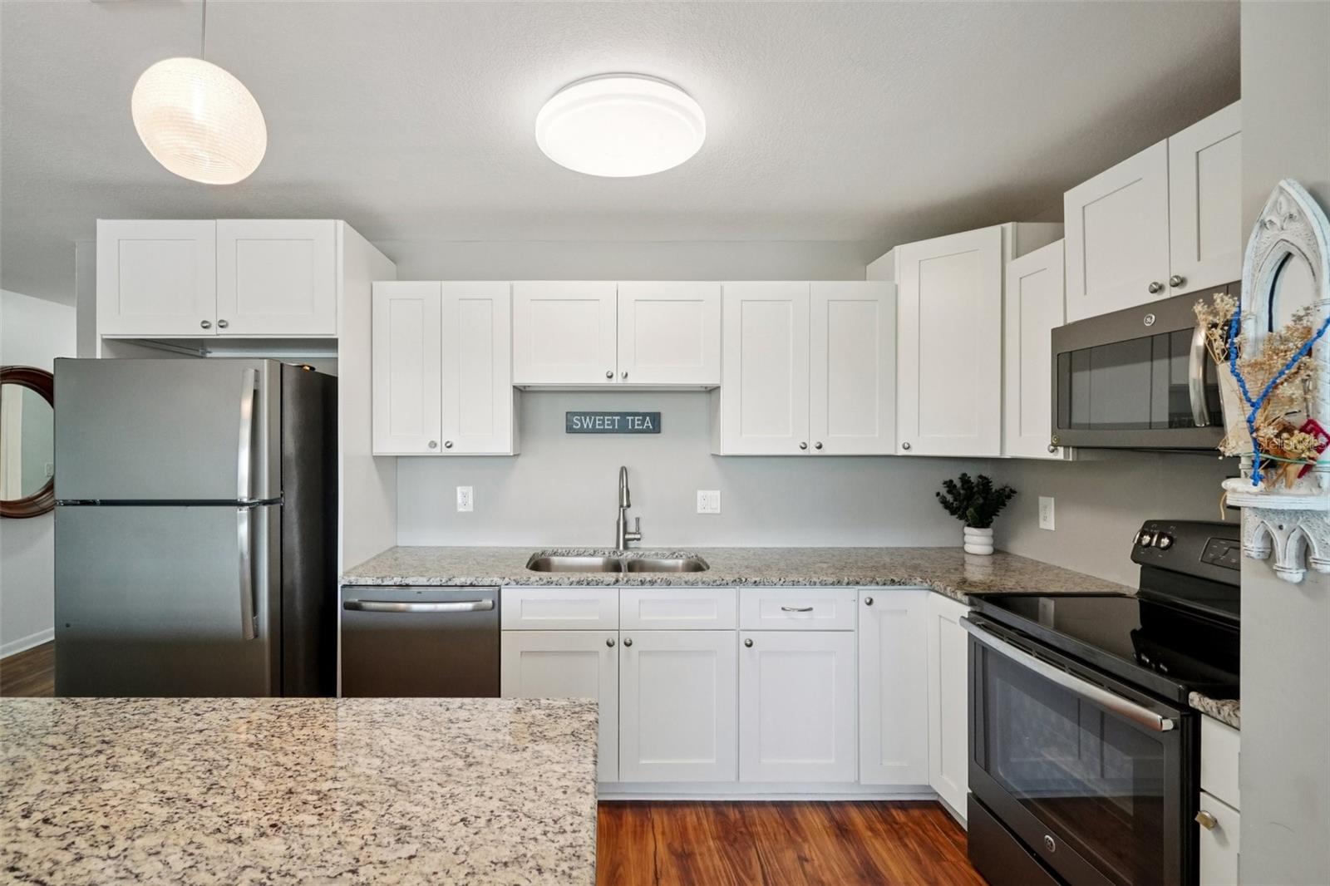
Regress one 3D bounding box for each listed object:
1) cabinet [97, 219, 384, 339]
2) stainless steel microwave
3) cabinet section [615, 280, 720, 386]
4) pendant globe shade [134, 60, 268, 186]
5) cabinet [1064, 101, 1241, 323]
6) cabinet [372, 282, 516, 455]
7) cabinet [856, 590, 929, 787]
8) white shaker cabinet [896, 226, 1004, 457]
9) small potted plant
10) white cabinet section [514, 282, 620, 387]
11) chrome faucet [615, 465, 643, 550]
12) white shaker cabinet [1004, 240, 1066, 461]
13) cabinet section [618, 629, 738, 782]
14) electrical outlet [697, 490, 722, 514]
[{"bbox_3d":[-1.728,-0.629,2.425,0.940,0.460,0.610,0,0,0],"label":"cabinet"},{"bbox_3d":[1.535,-0.196,1.525,0.400,0.415,0.745,0,0,-6],"label":"stainless steel microwave"},{"bbox_3d":[0.012,-0.477,2.562,0.451,0.456,0.290,0,0,-3],"label":"cabinet section"},{"bbox_3d":[-0.733,-0.506,0.880,0.168,0.171,0.168,0,0,0],"label":"pendant globe shade"},{"bbox_3d":[1.565,-0.628,1.555,0.325,0.455,0.745,0,0,-6],"label":"cabinet"},{"bbox_3d":[-0.970,-0.325,2.560,0.615,0.762,0.325,0,0,-3],"label":"cabinet"},{"bbox_3d":[0.867,0.938,2.410,0.280,0.765,0.580,0,0,0],"label":"cabinet"},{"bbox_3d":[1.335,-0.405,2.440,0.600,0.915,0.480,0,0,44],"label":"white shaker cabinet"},{"bbox_3d":[1.450,0.328,2.570,0.350,0.380,0.290,0,0,-3],"label":"small potted plant"},{"bbox_3d":[-0.444,-0.477,2.562,0.460,0.456,0.290,0,0,-3],"label":"white cabinet section"},{"bbox_3d":[-0.175,0.310,2.565,0.125,0.405,0.250,0,0,-8],"label":"chrome faucet"},{"bbox_3d":[1.480,-0.324,1.960,0.325,0.762,0.305,0,0,-5],"label":"white shaker cabinet"},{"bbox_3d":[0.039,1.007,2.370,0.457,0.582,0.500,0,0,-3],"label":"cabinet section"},{"bbox_3d":[0.219,0.292,2.745,0.115,0.115,0.010,0,0,0],"label":"electrical outlet"}]

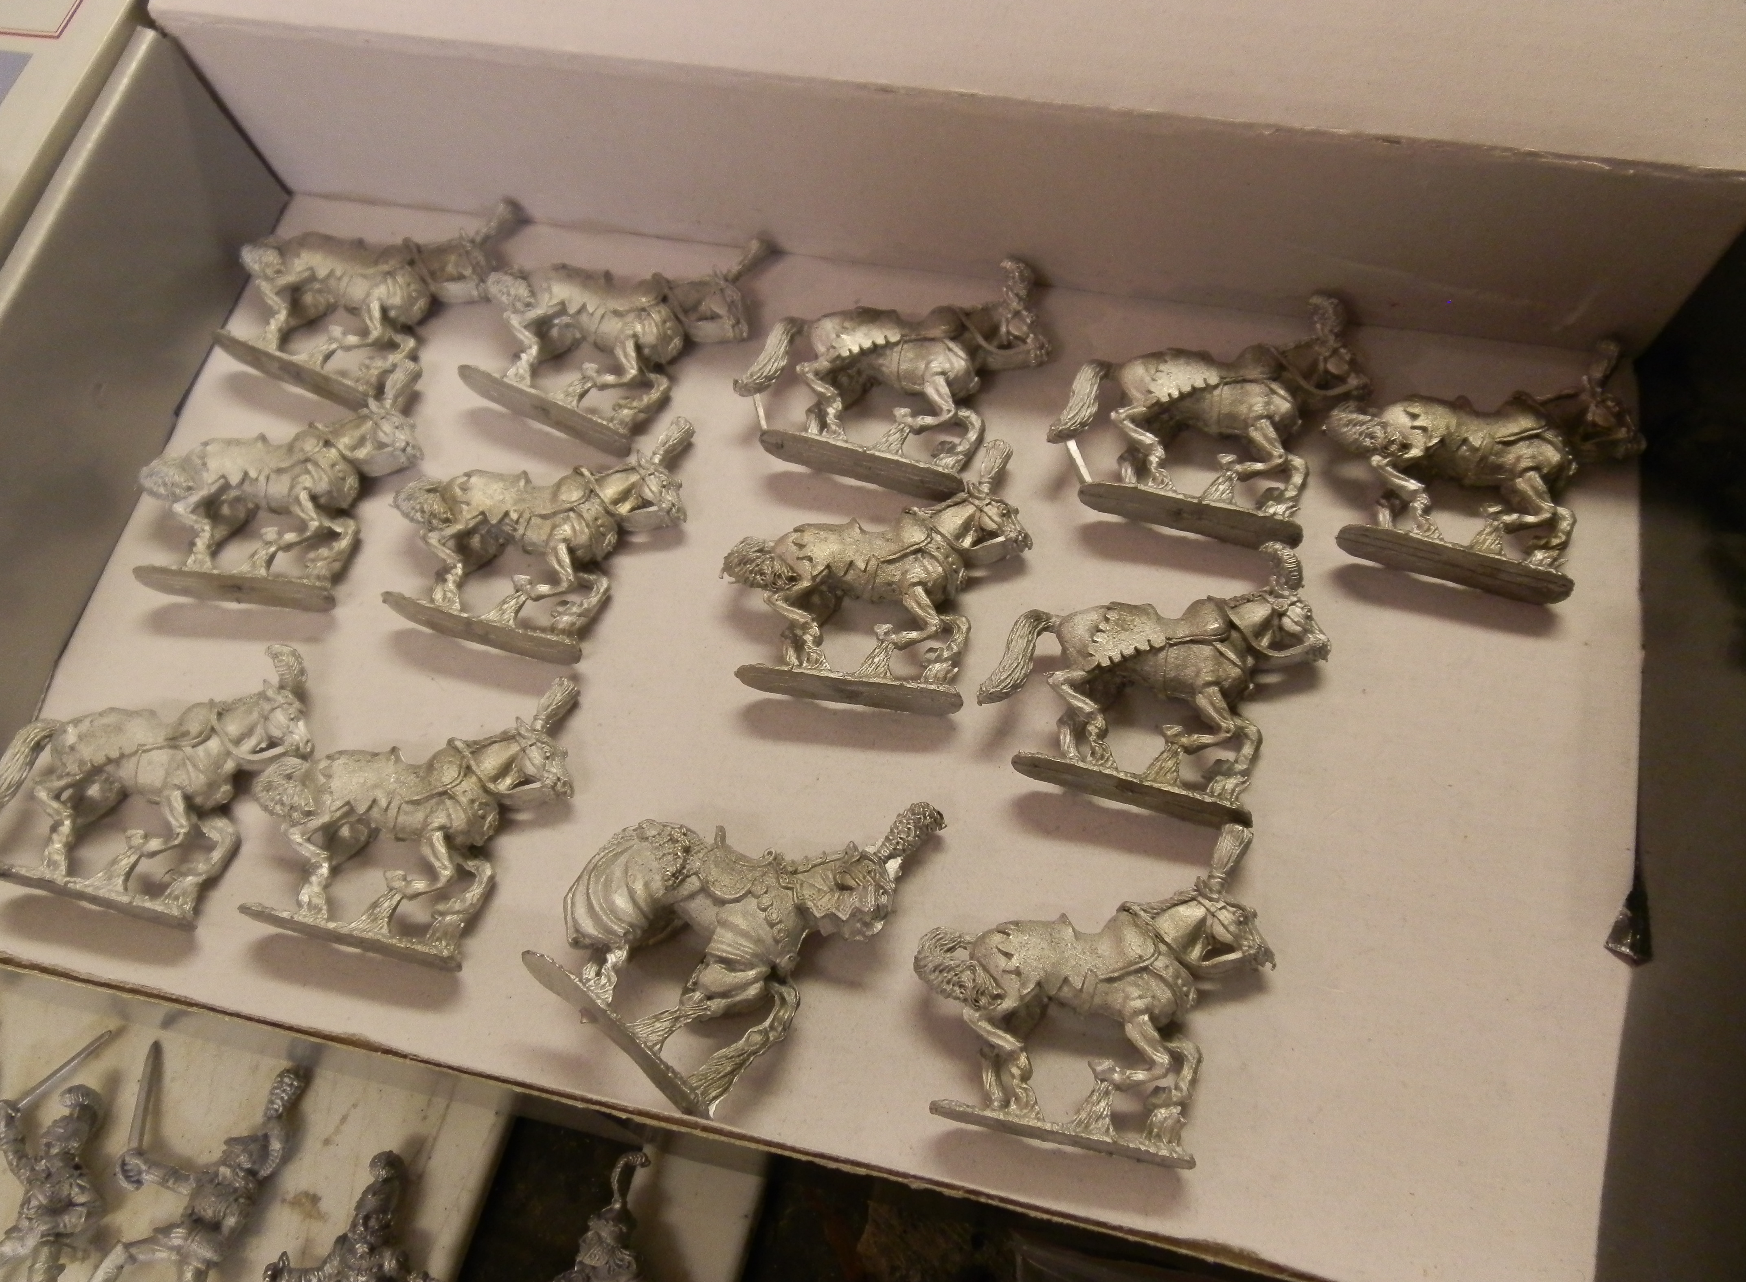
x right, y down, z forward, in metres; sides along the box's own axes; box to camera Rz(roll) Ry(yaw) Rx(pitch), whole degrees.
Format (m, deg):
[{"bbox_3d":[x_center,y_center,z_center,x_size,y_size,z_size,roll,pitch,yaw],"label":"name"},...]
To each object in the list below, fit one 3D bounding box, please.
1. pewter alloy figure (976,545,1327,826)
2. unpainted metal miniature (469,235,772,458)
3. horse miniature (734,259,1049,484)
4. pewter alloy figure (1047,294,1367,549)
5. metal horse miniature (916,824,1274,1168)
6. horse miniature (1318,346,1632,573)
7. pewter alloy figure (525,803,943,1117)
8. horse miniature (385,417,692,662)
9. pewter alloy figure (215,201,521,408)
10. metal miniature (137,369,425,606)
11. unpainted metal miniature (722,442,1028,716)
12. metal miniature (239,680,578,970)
[{"bbox_3d":[0.043,0.002,0.214,0.049,0.013,0.047,13,69,11],"label":"pewter alloy figure"},{"bbox_3d":[-0.046,-0.058,0.250,0.049,0.013,0.048,24,72,15],"label":"unpainted metal miniature"},{"bbox_3d":[0.004,-0.049,0.240,0.049,0.013,0.047,15,69,12],"label":"horse miniature"},{"bbox_3d":[0.055,-0.039,0.231,0.049,0.013,0.047,12,69,11],"label":"pewter alloy figure"},{"bbox_3d":[0.030,0.045,0.195,0.049,0.013,0.048,9,68,10],"label":"metal horse miniature"},{"bbox_3d":[0.097,-0.032,0.225,0.049,0.013,0.048,15,70,13],"label":"horse miniature"},{"bbox_3d":[-0.019,0.036,0.206,0.038,0.016,0.055,34,66,18],"label":"pewter alloy figure"},{"bbox_3d":[-0.056,-0.021,0.235,0.049,0.013,0.048,15,69,11],"label":"horse miniature"},{"bbox_3d":[-0.092,-0.066,0.256,0.049,0.013,0.048,21,71,15],"label":"pewter alloy figure"},{"bbox_3d":[-0.102,-0.029,0.244,0.049,0.013,0.048,6,67,7],"label":"metal miniature"},{"bbox_3d":[0.000,-0.013,0.225,0.049,0.013,0.048,7,67,8],"label":"unpainted metal miniature"},{"bbox_3d":[-0.070,0.024,0.215,0.049,0.013,0.048,12,67,9],"label":"metal miniature"}]

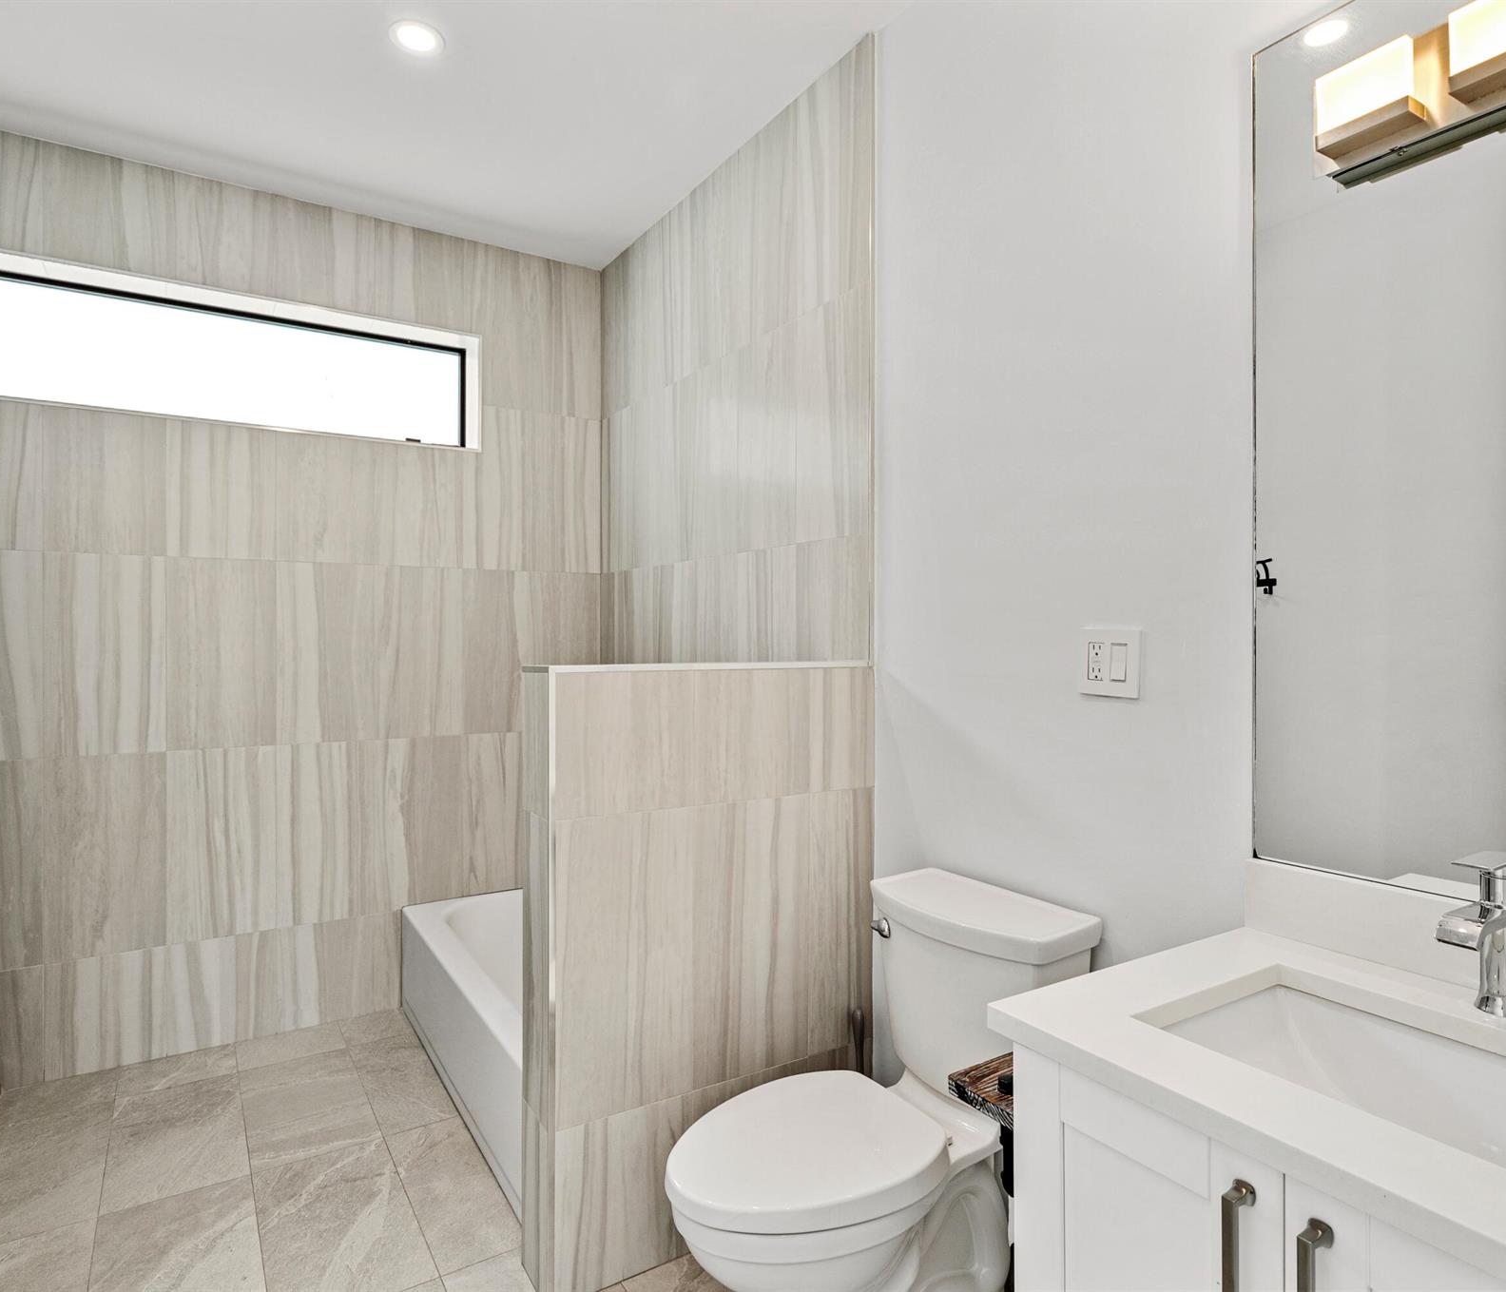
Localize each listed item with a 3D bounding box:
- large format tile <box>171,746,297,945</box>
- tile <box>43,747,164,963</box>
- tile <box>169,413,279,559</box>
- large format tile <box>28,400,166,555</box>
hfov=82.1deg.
[{"bbox_3d":[-1.682,0.632,2.791,0.348,0.610,0.012,0,0,-33],"label":"large format tile"},{"bbox_3d":[-1.961,0.634,2.627,0.300,0.608,0.010,0,0,-30],"label":"tile"},{"bbox_3d":[-1.703,-0.494,2.779,0.300,0.440,0.010,0,0,-30],"label":"tile"},{"bbox_3d":[-1.961,-0.494,2.627,0.300,0.440,0.010,0,0,-30],"label":"large format tile"}]

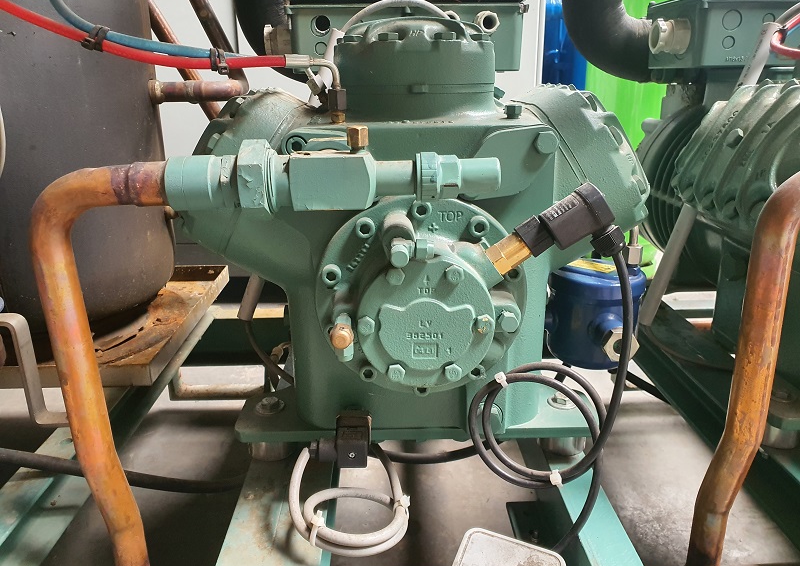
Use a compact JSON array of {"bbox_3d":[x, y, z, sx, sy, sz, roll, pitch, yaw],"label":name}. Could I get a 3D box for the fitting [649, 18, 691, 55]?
[{"bbox_3d":[0.370,-0.337,0.822,0.038,0.048,0.048,0,20,-1],"label":"fitting"}]

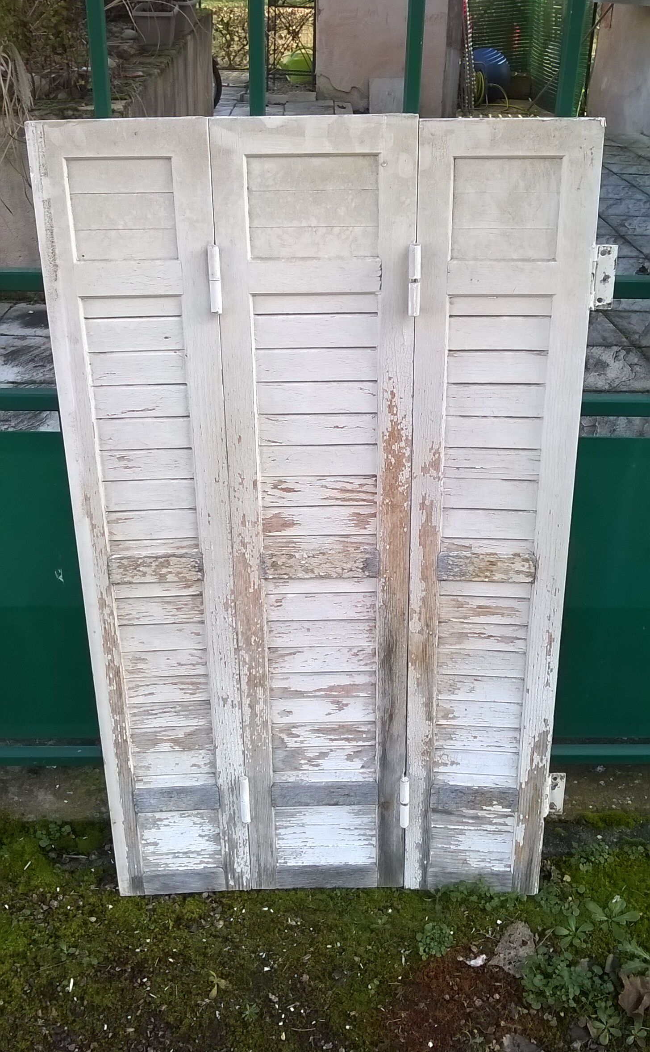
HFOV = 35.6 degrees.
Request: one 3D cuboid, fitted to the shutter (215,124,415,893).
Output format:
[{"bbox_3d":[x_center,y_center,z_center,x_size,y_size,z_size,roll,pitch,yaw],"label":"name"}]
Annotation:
[{"bbox_3d":[-0.006,0.052,1.660,0.290,1.340,0.032,-1,22,1],"label":"shutter"}]

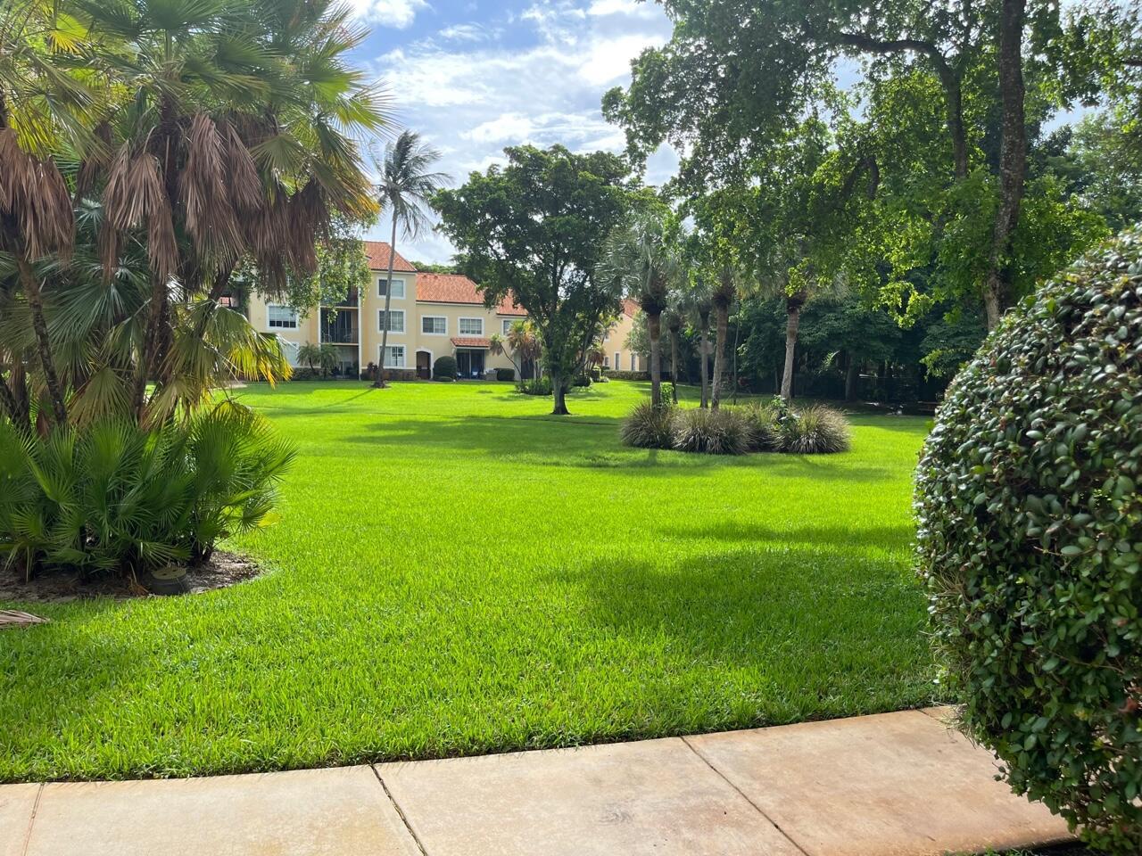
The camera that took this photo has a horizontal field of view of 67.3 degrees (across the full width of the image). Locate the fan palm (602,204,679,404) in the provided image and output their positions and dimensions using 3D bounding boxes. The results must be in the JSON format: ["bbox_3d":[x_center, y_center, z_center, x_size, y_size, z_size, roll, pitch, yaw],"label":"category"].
[{"bbox_3d":[1.800,-2.800,22.000,2.200,5.600,2.200,0,4,0],"label":"fan palm"}]

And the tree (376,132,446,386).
[{"bbox_3d":[-10.400,-11.100,56.000,5.000,16.900,5.000,0,4,0],"label":"tree"}]

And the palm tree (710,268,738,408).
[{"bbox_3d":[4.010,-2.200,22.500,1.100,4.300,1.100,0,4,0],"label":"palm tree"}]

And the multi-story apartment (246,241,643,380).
[{"bbox_3d":[-10.800,-9.800,74.000,32.500,11.300,12.000,-1,4,-21],"label":"multi-story apartment"}]

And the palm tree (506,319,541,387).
[{"bbox_3d":[-2.950,-4.700,54.000,2.300,4.400,2.300,0,4,0],"label":"palm tree"}]

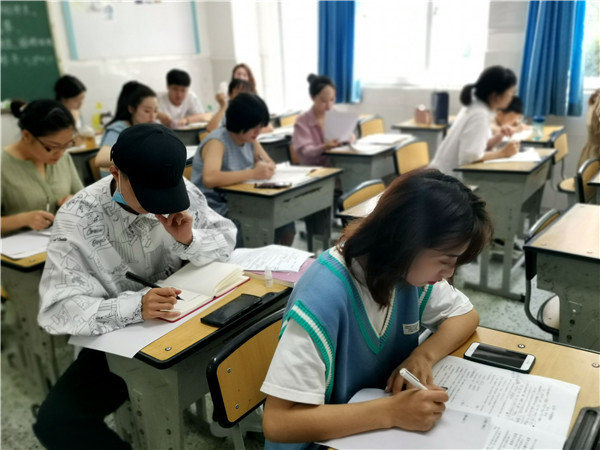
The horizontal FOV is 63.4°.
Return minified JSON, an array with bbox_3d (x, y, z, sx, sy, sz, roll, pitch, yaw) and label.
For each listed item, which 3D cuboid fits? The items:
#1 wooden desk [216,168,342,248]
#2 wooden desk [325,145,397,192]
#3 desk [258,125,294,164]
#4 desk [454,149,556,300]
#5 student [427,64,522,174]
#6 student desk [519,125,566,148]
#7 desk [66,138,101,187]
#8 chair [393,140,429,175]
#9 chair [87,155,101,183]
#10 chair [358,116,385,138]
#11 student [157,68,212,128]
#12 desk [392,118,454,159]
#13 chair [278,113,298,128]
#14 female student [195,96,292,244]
[{"bbox_3d":[-0.081,0.110,2.719,0.405,0.760,0.610,12,24,36],"label":"wooden desk"},{"bbox_3d":[0.509,-0.183,3.458,0.405,0.760,0.610,12,25,37],"label":"wooden desk"},{"bbox_3d":[-0.154,-0.348,3.919,0.410,0.760,0.600,13,25,35],"label":"desk"},{"bbox_3d":[1.207,-0.023,2.905,0.405,0.760,0.610,12,24,36],"label":"desk"},{"bbox_3d":[1.066,-0.287,2.944,0.620,1.240,0.460,12,24,36],"label":"student"},{"bbox_3d":[1.643,-0.302,3.602,0.410,0.760,0.600,13,25,35],"label":"student desk"},{"bbox_3d":[-1.476,-0.253,3.808,0.410,0.760,0.600,13,25,35],"label":"desk"},{"bbox_3d":[0.920,-0.153,3.269,0.450,0.785,0.400,16,27,42],"label":"chair"},{"bbox_3d":[-1.197,-0.164,3.610,0.450,0.785,0.400,11,24,34],"label":"chair"},{"bbox_3d":[0.787,-0.546,4.287,0.450,0.800,0.390,13,25,35],"label":"chair"},{"bbox_3d":[-1.065,-0.826,4.607,0.520,1.240,0.660,-12,23,-25],"label":"student"},{"bbox_3d":[1.097,-0.495,4.175,0.410,0.760,0.600,13,25,35],"label":"desk"},{"bbox_3d":[0.116,-0.751,5.073,0.450,0.785,0.400,11,24,34],"label":"chair"},{"bbox_3d":[-0.316,-0.126,2.745,0.740,1.180,0.540,16,27,40],"label":"female student"}]

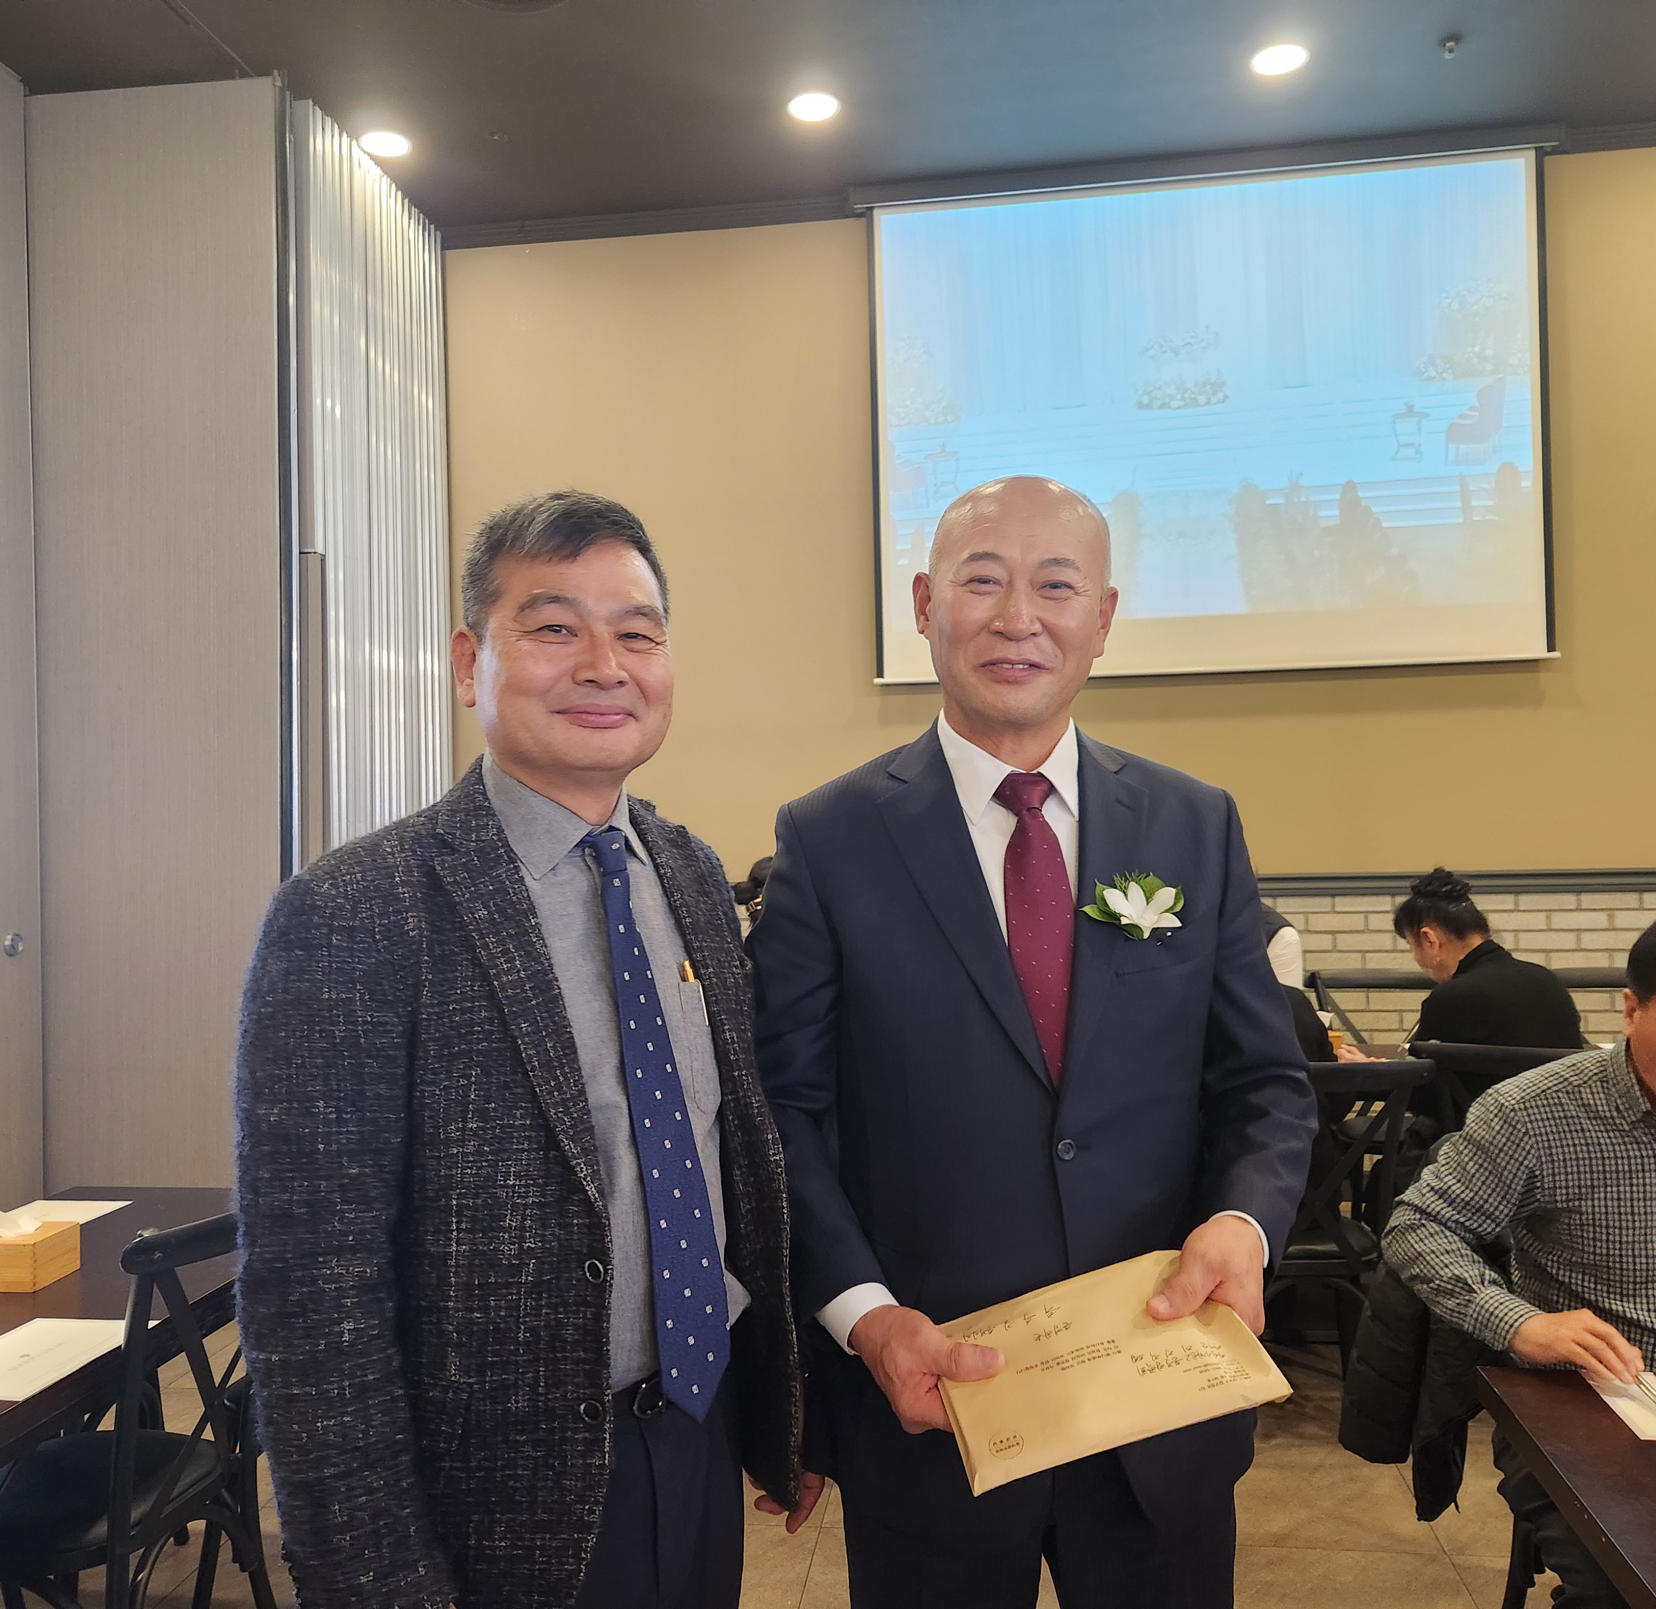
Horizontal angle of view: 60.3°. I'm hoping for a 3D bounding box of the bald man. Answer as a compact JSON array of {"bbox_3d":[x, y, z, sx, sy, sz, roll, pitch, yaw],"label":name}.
[{"bbox_3d":[0.197,0.572,1.335,0.540,1.750,0.420,-1,0,0],"label":"bald man"}]

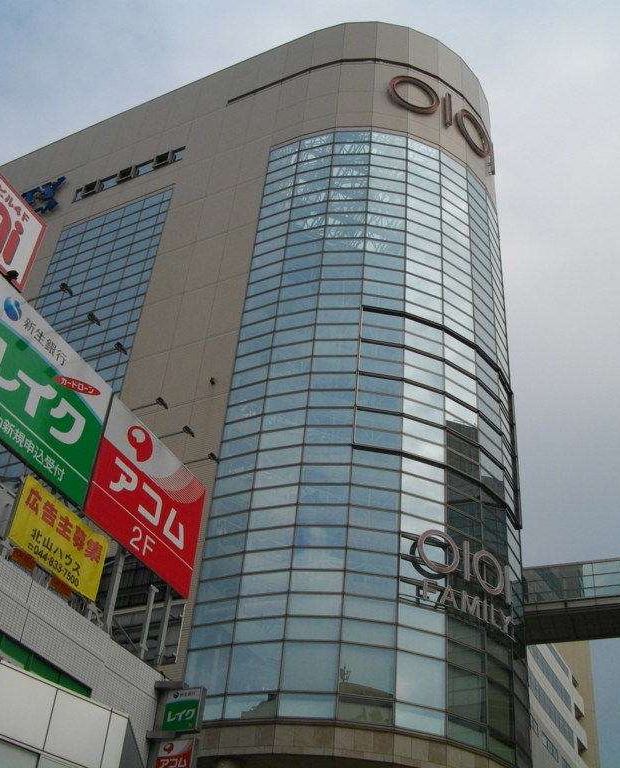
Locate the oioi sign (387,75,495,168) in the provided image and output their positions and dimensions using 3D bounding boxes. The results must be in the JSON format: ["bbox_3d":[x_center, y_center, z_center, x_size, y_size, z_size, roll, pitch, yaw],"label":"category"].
[{"bbox_3d":[8.182,-15.842,54.941,8.342,3.104,1.358,26,-42,-24],"label":"oioi sign"}]

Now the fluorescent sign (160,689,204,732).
[{"bbox_3d":[-2.655,6.956,19.454,0.860,0.930,0.240,-12,-41,22],"label":"fluorescent sign"}]

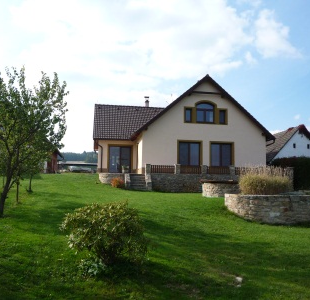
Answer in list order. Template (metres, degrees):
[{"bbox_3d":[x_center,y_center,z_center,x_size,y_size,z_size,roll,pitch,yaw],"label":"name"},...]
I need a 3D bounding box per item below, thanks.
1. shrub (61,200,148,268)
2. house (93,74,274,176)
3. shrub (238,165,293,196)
[{"bbox_3d":[-0.825,1.348,5.613,1.380,0.990,1.310,1,-4,0],"label":"shrub"},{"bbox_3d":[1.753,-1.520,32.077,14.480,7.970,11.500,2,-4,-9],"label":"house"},{"bbox_3d":[3.780,1.025,11.861,1.750,0.990,1.350,1,-4,0],"label":"shrub"}]

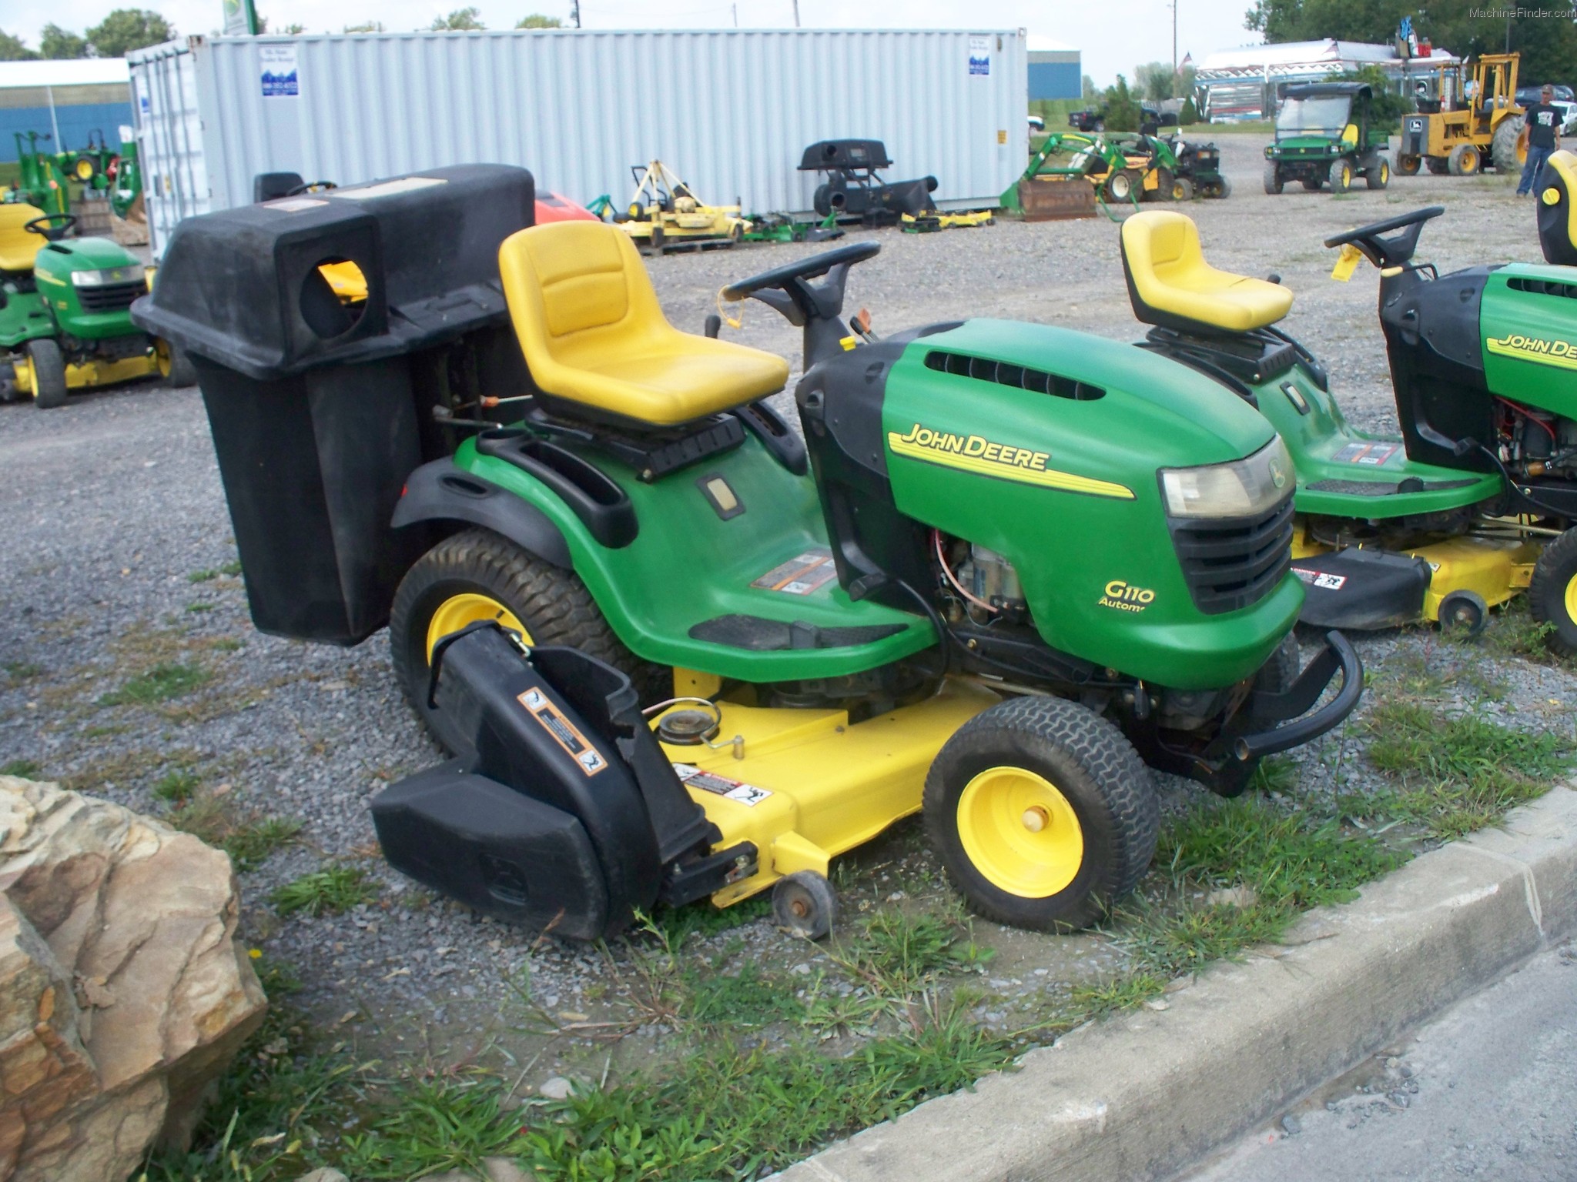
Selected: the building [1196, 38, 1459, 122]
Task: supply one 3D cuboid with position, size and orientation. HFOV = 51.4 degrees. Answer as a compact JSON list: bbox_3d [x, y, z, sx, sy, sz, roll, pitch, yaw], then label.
[{"bbox_3d":[34.268,-32.410,104.000,15.500,4.600,10.000,-17,21,-42],"label":"building"}]

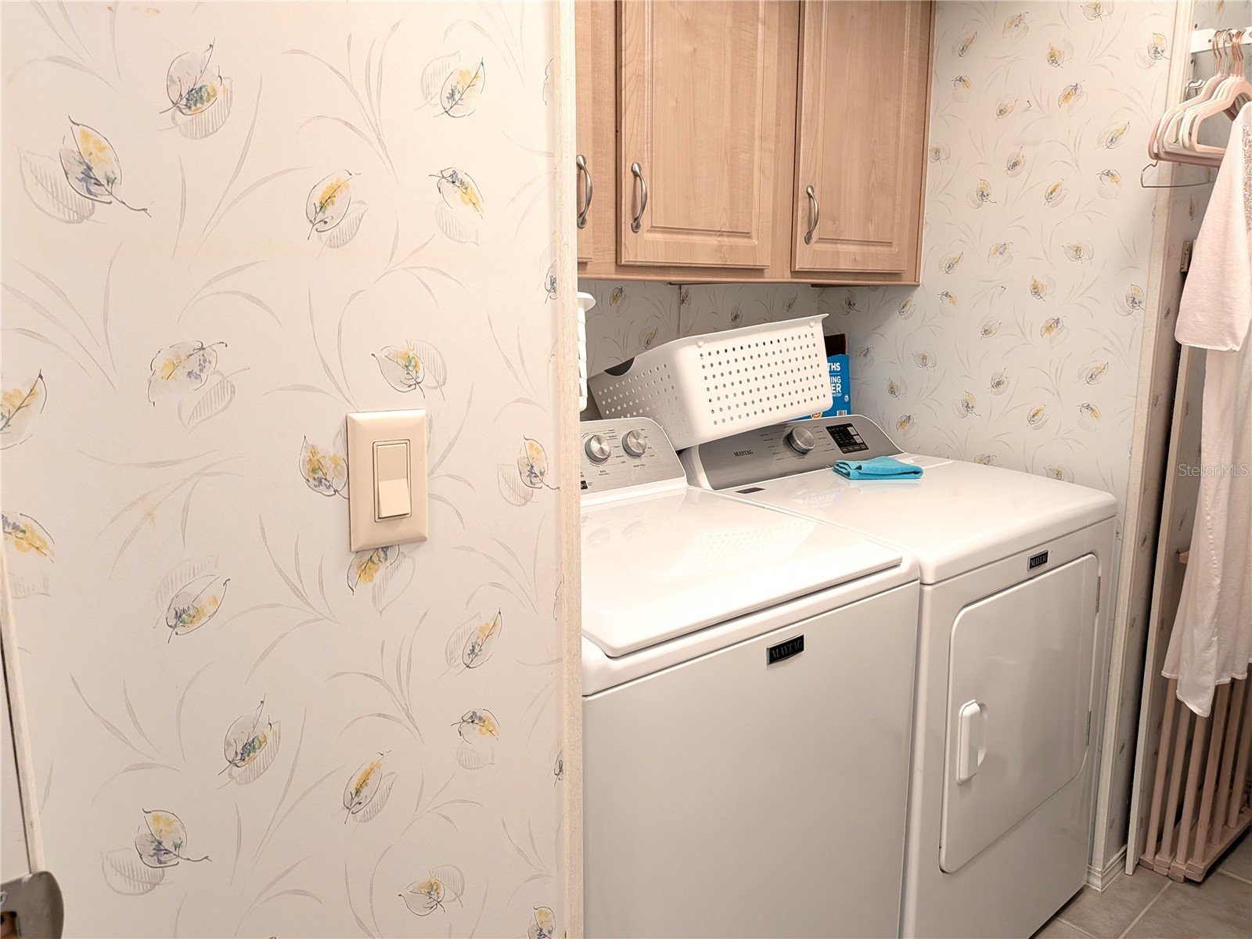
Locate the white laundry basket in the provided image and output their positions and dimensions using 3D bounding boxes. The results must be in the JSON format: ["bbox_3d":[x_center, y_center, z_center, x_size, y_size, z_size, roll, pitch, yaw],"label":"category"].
[{"bbox_3d":[0.198,-0.168,1.919,0.484,0.200,0.368,-15,0,-37],"label":"white laundry basket"}]

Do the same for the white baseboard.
[{"bbox_3d":[1.121,0.924,2.032,0.140,0.060,0.045,-8,12,-40],"label":"white baseboard"}]

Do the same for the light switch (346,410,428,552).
[{"bbox_3d":[-0.198,0.009,0.730,0.070,0.115,0.012,-6,12,-40],"label":"light switch"}]

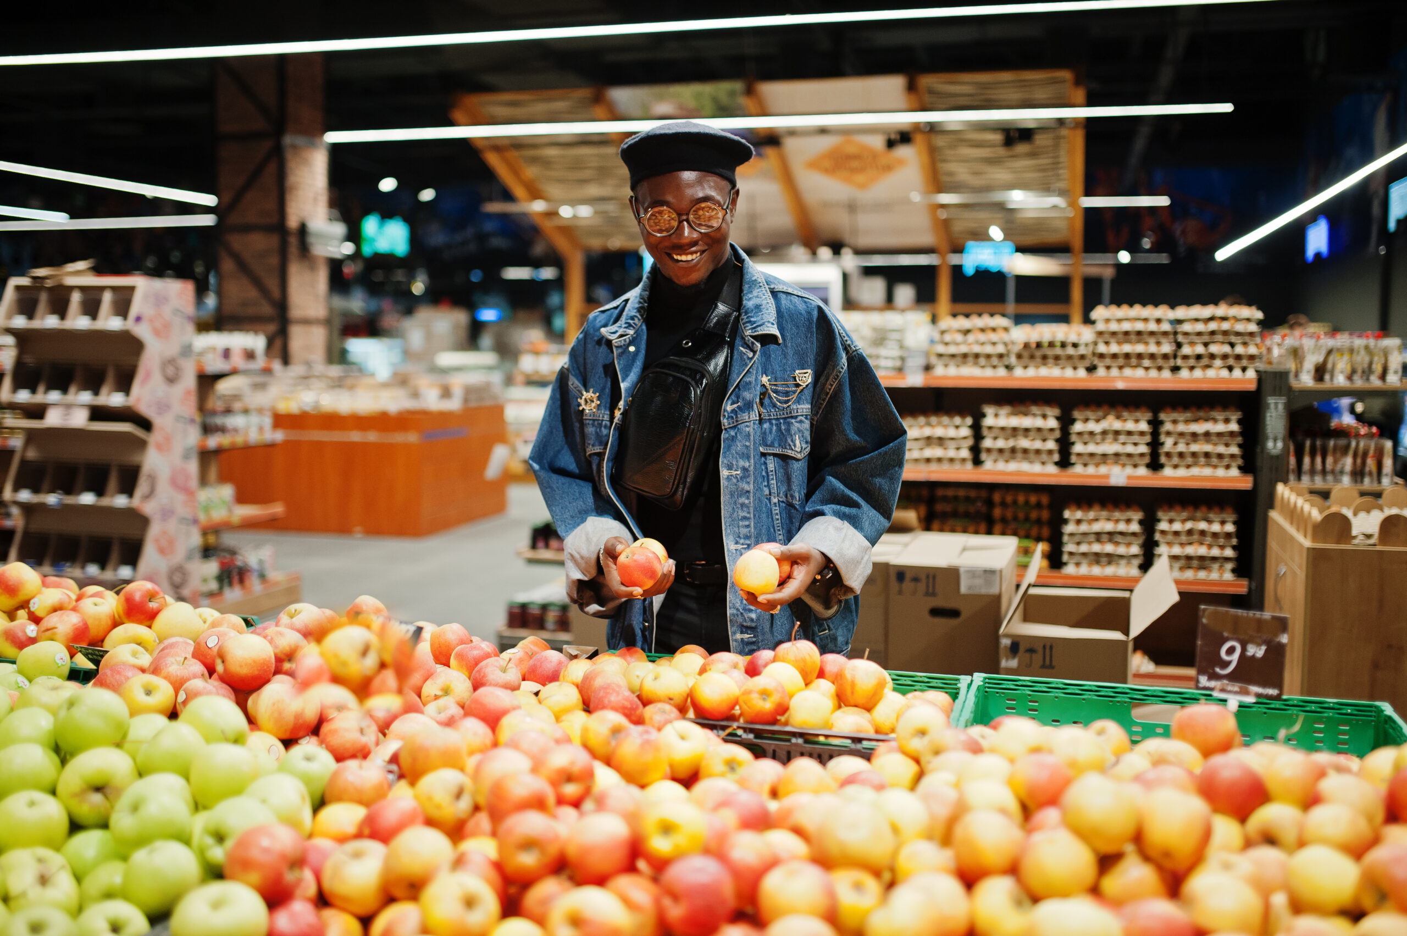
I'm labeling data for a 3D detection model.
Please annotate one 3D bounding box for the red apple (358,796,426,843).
[{"bbox_3d":[-0.334,0.383,1.470,0.071,0.066,0.071,2,5,14],"label":"red apple"}]

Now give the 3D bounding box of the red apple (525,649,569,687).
[{"bbox_3d":[-0.245,0.321,2.150,0.072,0.068,0.072,0,5,-7],"label":"red apple"}]

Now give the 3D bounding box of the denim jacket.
[{"bbox_3d":[0.023,0.005,2.290,0.640,0.760,0.440,1,5,8],"label":"denim jacket"}]

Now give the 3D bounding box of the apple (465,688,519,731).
[{"bbox_3d":[-0.282,0.325,1.830,0.075,0.069,0.075,2,5,14],"label":"apple"}]

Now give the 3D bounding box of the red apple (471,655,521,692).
[{"bbox_3d":[-0.303,0.308,2.000,0.074,0.067,0.074,2,5,15],"label":"red apple"}]

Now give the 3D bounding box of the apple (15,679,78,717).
[{"bbox_3d":[-0.849,0.312,1.770,0.078,0.070,0.078,2,5,15],"label":"apple"}]

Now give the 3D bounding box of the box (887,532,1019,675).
[{"bbox_3d":[0.782,0.437,4.207,0.320,0.370,0.630,2,6,17],"label":"box"}]

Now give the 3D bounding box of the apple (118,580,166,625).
[{"bbox_3d":[-0.888,0.214,2.160,0.073,0.069,0.073,-2,5,-22],"label":"apple"}]

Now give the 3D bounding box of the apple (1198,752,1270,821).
[{"bbox_3d":[0.586,0.351,1.510,0.077,0.072,0.077,0,5,0],"label":"apple"}]

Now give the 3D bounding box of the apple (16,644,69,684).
[{"bbox_3d":[-1.014,0.303,2.100,0.074,0.067,0.074,-2,6,-26],"label":"apple"}]

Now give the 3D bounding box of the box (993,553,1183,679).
[{"bbox_3d":[1.037,0.502,3.698,0.410,0.465,0.610,2,5,17],"label":"box"}]

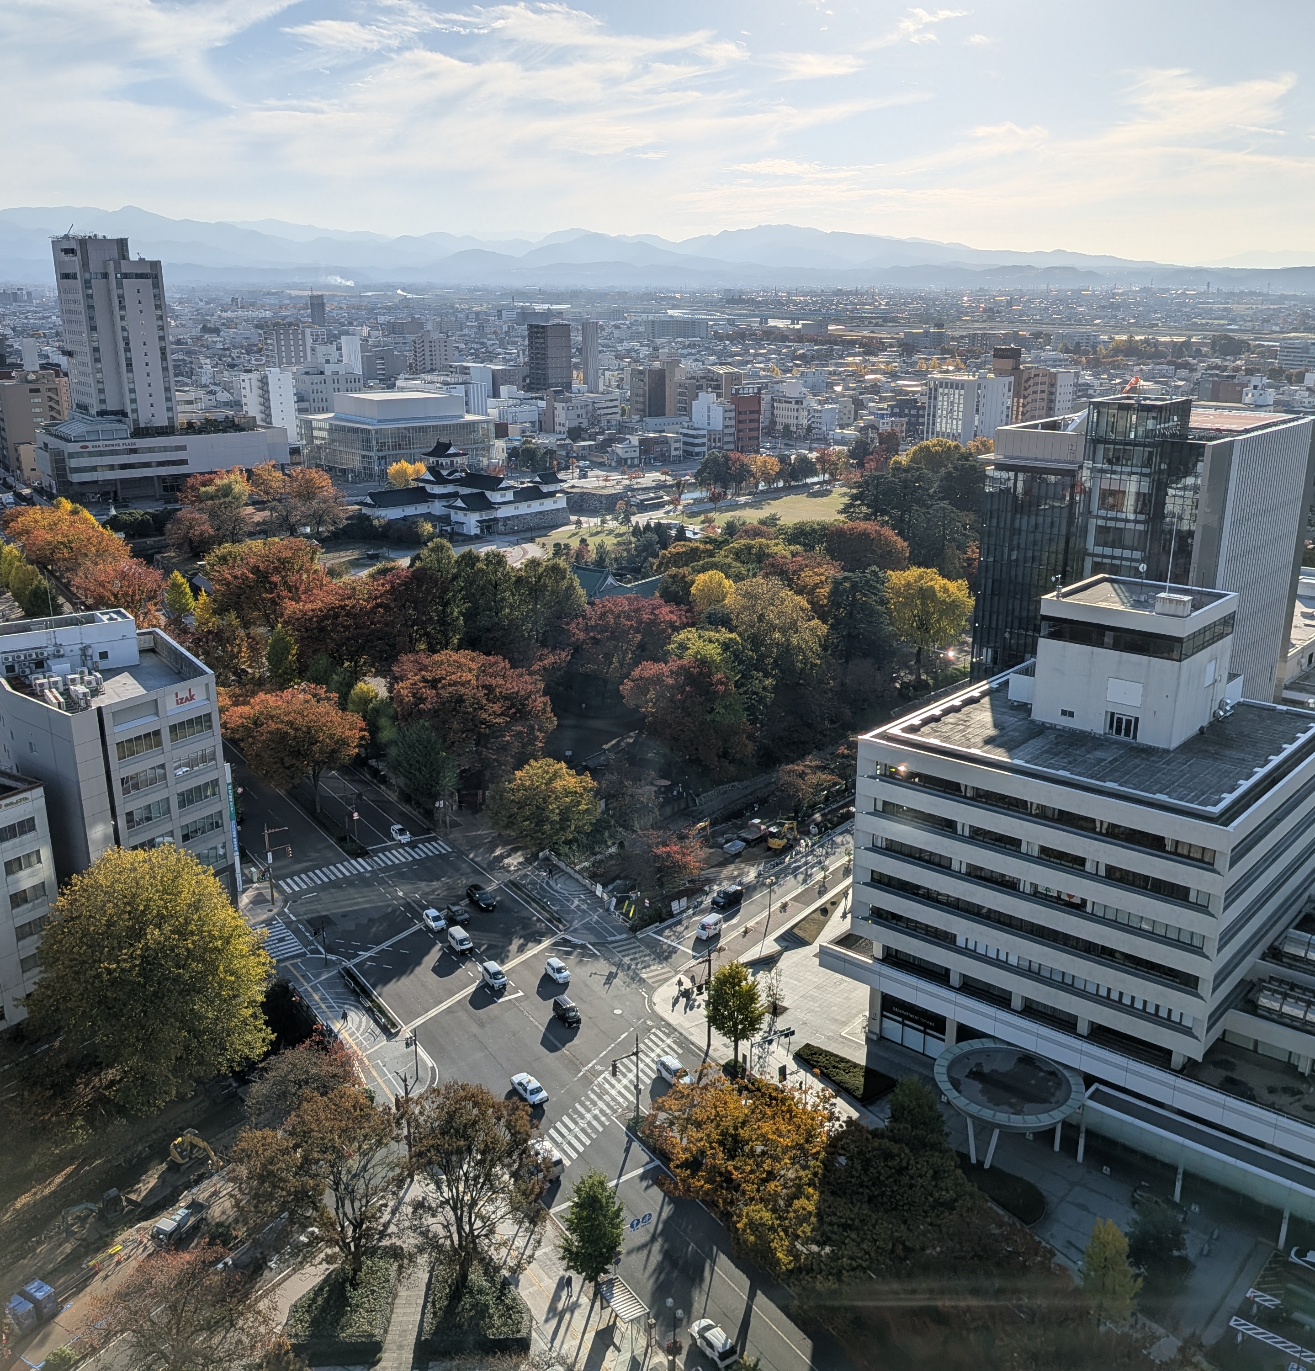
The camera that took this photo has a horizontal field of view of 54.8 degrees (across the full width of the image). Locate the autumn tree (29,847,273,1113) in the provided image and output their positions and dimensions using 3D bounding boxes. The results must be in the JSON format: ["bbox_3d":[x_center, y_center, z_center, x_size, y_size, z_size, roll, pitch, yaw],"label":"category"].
[{"bbox_3d":[-43.883,26.559,111.834,19.190,23.028,19.190,0,17,0],"label":"autumn tree"}]

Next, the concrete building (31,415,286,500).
[{"bbox_3d":[-181.916,-86.374,472.154,80.000,23.400,45.000,-10,20,-29],"label":"concrete building"}]

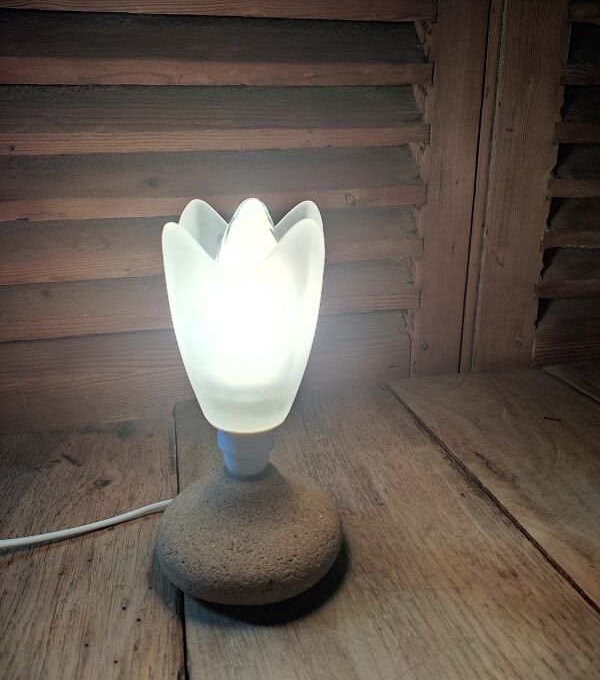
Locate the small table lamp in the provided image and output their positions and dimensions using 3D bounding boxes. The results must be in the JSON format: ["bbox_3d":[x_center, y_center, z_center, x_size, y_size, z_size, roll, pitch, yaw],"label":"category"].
[{"bbox_3d":[-0.029,0.035,0.326,0.108,0.218,0.104,0,19,0],"label":"small table lamp"}]

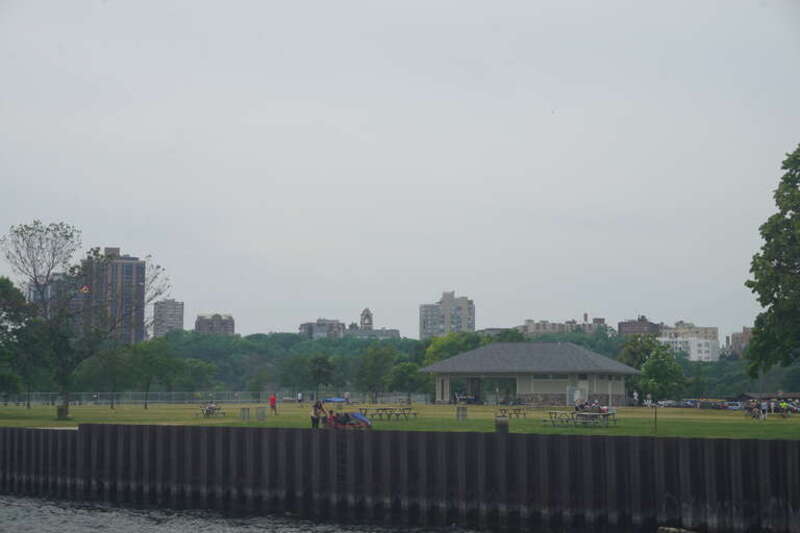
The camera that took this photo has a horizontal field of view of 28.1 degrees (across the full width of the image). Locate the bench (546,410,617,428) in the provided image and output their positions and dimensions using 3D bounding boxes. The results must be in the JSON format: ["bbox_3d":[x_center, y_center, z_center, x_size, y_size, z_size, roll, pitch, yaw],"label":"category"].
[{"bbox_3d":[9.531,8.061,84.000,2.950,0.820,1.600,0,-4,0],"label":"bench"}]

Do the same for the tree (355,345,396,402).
[{"bbox_3d":[-3.599,15.720,235.000,6.200,8.520,6.200,0,-4,0],"label":"tree"}]

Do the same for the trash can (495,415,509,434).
[{"bbox_3d":[4.569,7.134,72.000,0.610,0.930,0.610,0,-4,0],"label":"trash can"}]

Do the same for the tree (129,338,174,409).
[{"bbox_3d":[-25.944,11.197,167.000,5.200,7.360,5.200,0,-4,0],"label":"tree"}]

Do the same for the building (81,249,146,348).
[{"bbox_3d":[-205.973,25.881,1150.000,43.000,79.080,30.000,1,-5,-15],"label":"building"}]

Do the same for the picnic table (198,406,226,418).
[{"bbox_3d":[-13.832,10.715,118.000,1.950,0.800,1.500,0,-4,0],"label":"picnic table"}]

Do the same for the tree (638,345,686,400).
[{"bbox_3d":[36.923,15.051,225.000,6.700,8.160,6.500,0,-4,0],"label":"tree"}]

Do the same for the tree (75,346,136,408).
[{"bbox_3d":[-30.930,11.684,168.000,6.000,6.560,5.800,0,-4,0],"label":"tree"}]

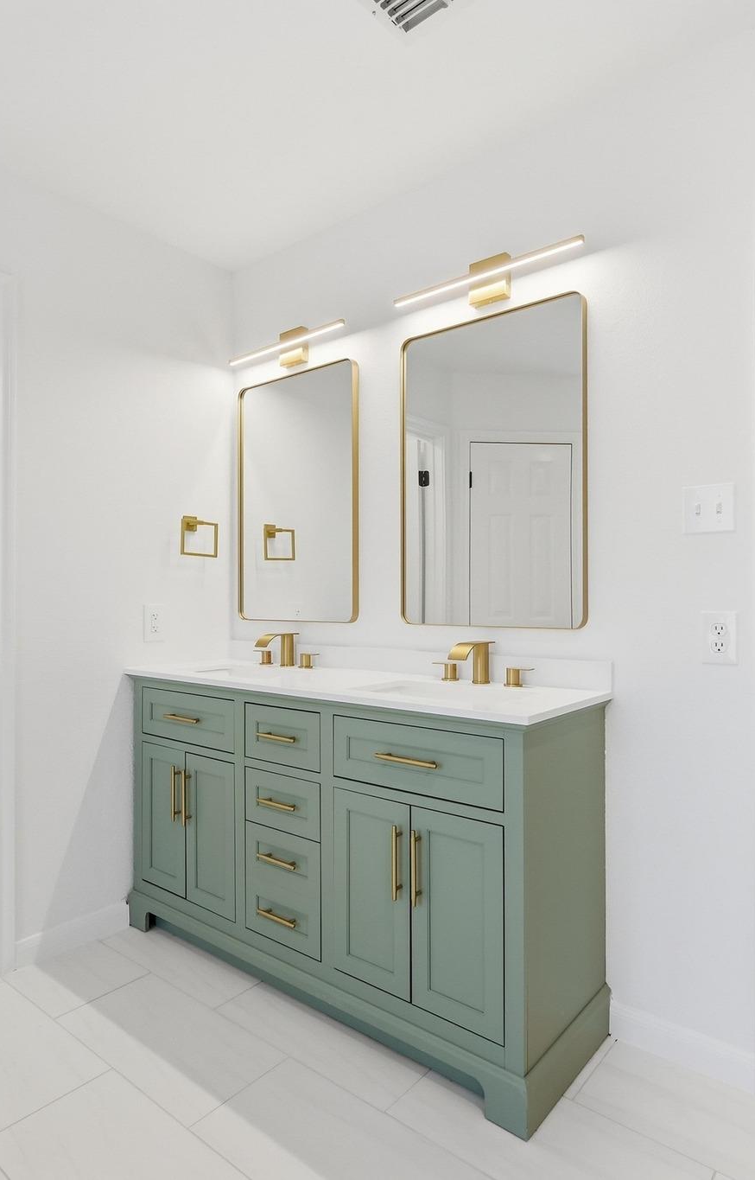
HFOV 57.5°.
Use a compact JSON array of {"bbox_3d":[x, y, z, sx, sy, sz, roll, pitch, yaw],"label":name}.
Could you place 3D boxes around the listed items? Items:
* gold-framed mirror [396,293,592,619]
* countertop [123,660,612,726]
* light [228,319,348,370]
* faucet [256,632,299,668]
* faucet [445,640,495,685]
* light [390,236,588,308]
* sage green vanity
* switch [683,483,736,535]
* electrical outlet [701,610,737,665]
[{"bbox_3d":[0.314,-0.340,2.005,0.604,0.895,0.035,-1,-1,39],"label":"gold-framed mirror"},{"bbox_3d":[-0.139,0.279,2.102,1.549,0.018,0.469,-1,-1,39],"label":"countertop"},{"bbox_3d":[-0.323,-0.886,2.505,0.608,0.123,0.078,-1,-1,39],"label":"light"},{"bbox_3d":[-0.351,0.216,2.432,0.060,0.120,0.153,-1,-1,39],"label":"faucet"},{"bbox_3d":[0.267,0.208,1.923,0.060,0.118,0.153,-1,-1,39],"label":"faucet"},{"bbox_3d":[0.311,-0.902,1.984,0.617,0.123,0.078,-1,-1,39],"label":"light"},{"bbox_3d":[-0.133,0.724,2.088,1.547,0.870,0.461,-1,-1,39],"label":"sage green vanity"},{"bbox_3d":[0.784,-0.191,1.629,0.111,0.116,0.014,-1,-1,39],"label":"switch"},{"bbox_3d":[0.803,0.113,1.613,0.074,0.125,0.012,-1,-1,39],"label":"electrical outlet"}]

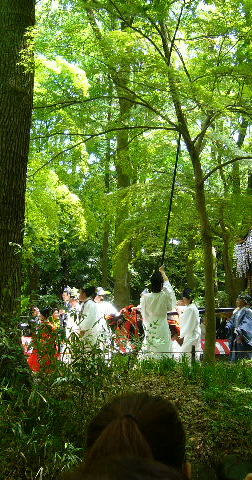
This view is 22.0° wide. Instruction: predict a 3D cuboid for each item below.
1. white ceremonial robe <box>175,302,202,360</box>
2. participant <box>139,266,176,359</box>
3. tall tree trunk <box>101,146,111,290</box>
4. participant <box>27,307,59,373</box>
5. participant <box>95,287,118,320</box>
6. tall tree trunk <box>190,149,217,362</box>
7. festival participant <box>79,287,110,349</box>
[{"bbox_3d":[1.372,2.052,14.200,0.600,1.360,0.520,-1,-4,17],"label":"white ceremonial robe"},{"bbox_3d":[0.618,1.452,12.700,0.680,1.860,0.500,2,-9,-8],"label":"participant"},{"bbox_3d":[-0.855,-0.396,27.000,0.360,9.800,0.360,1,-9,0],"label":"tall tree trunk"},{"bbox_3d":[-1.574,1.876,12.200,0.450,1.280,0.500,0,-9,6],"label":"participant"},{"bbox_3d":[-0.465,1.834,14.000,0.500,1.650,0.550,8,-11,-39],"label":"participant"},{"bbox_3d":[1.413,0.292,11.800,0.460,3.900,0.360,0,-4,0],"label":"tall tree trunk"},{"bbox_3d":[-0.652,1.765,13.400,0.650,1.600,0.550,-1,-9,12],"label":"festival participant"}]

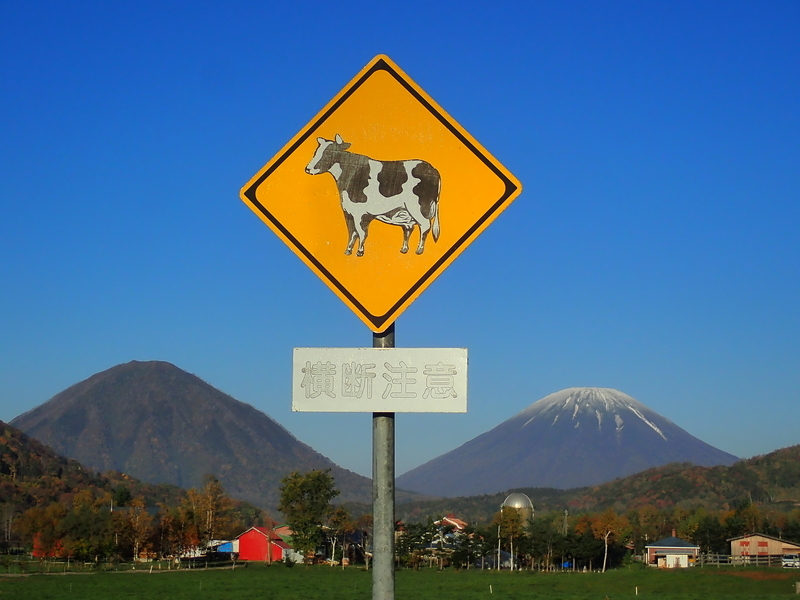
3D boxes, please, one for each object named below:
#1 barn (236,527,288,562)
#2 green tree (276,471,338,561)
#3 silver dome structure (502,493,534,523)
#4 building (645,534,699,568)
[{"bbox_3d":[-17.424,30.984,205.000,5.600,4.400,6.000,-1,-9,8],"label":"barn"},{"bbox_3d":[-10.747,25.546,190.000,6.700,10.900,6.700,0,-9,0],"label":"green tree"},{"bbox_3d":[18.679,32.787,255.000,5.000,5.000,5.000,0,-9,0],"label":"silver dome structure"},{"bbox_3d":[28.867,26.740,172.000,5.500,3.500,5.200,-1,-9,5],"label":"building"}]

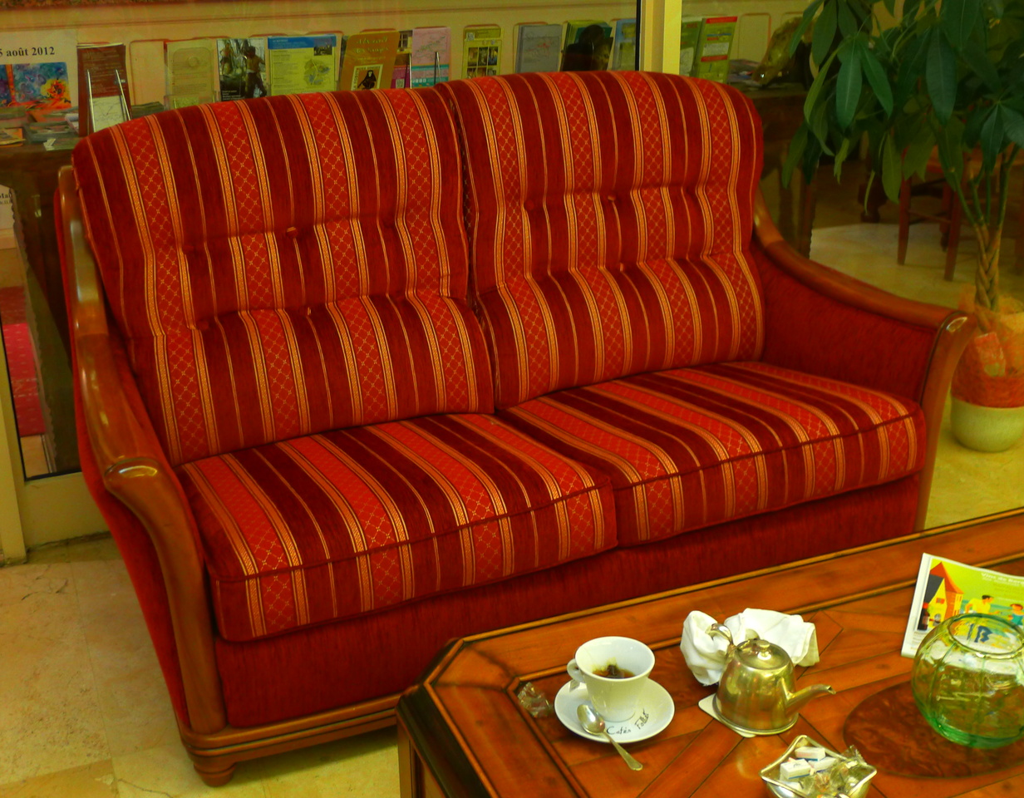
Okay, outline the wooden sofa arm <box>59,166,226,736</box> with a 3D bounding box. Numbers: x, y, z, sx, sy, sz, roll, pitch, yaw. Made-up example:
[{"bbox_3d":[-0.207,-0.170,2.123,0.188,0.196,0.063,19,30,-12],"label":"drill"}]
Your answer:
[{"bbox_3d":[-0.697,0.071,2.171,0.139,0.817,0.748,-11,24,-25],"label":"wooden sofa arm"}]

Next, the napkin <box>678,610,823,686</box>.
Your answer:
[{"bbox_3d":[0.313,0.321,1.608,0.170,0.075,0.105,-4,22,-11],"label":"napkin"}]

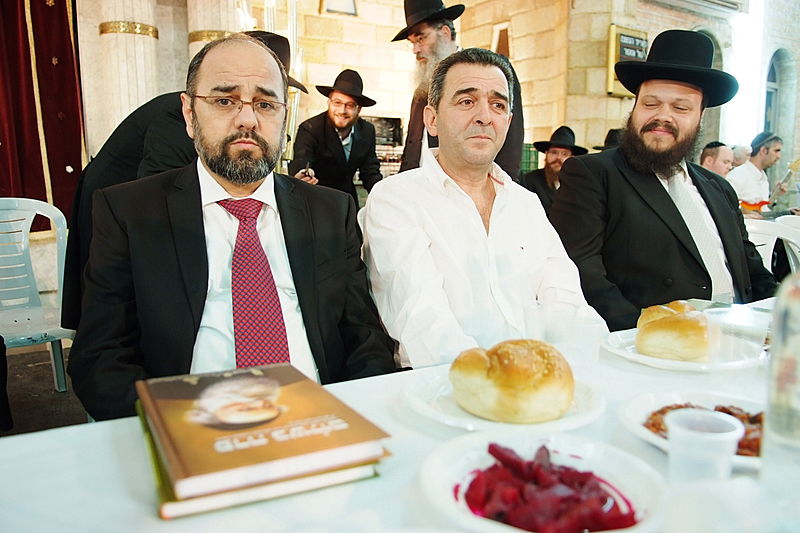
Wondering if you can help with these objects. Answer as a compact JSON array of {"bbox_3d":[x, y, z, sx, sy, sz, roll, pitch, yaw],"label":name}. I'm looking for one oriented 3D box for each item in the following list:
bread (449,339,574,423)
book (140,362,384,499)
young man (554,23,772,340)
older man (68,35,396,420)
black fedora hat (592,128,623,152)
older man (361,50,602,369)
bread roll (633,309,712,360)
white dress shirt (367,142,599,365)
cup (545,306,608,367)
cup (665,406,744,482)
[{"bbox_3d":[0.134,0.130,0.729,0.147,0.090,0.120,1,7,0],"label":"bread"},{"bbox_3d":[-0.161,0.160,0.615,0.183,0.022,0.258,-3,8,-31],"label":"book"},{"bbox_3d":[0.736,0.124,1.422,0.580,1.427,0.750,-1,7,-15],"label":"young man"},{"bbox_3d":[-0.244,0.236,0.976,0.560,1.278,0.750,-2,8,-23],"label":"older man"},{"bbox_3d":[1.506,-0.879,4.000,0.330,0.140,0.360,1,7,0],"label":"black fedora hat"},{"bbox_3d":[0.182,0.216,1.125,0.540,1.298,0.750,-1,8,-19],"label":"older man"},{"bbox_3d":[0.479,0.109,0.990,0.130,0.076,0.105,4,8,25],"label":"bread roll"},{"bbox_3d":[0.161,0.045,1.180,0.500,0.562,0.360,-1,8,-19],"label":"white dress shirt"},{"bbox_3d":[0.299,0.116,0.964,0.075,0.080,0.075,1,7,0],"label":"cup"},{"bbox_3d":[0.271,0.176,0.518,0.068,0.071,0.068,1,7,0],"label":"cup"}]

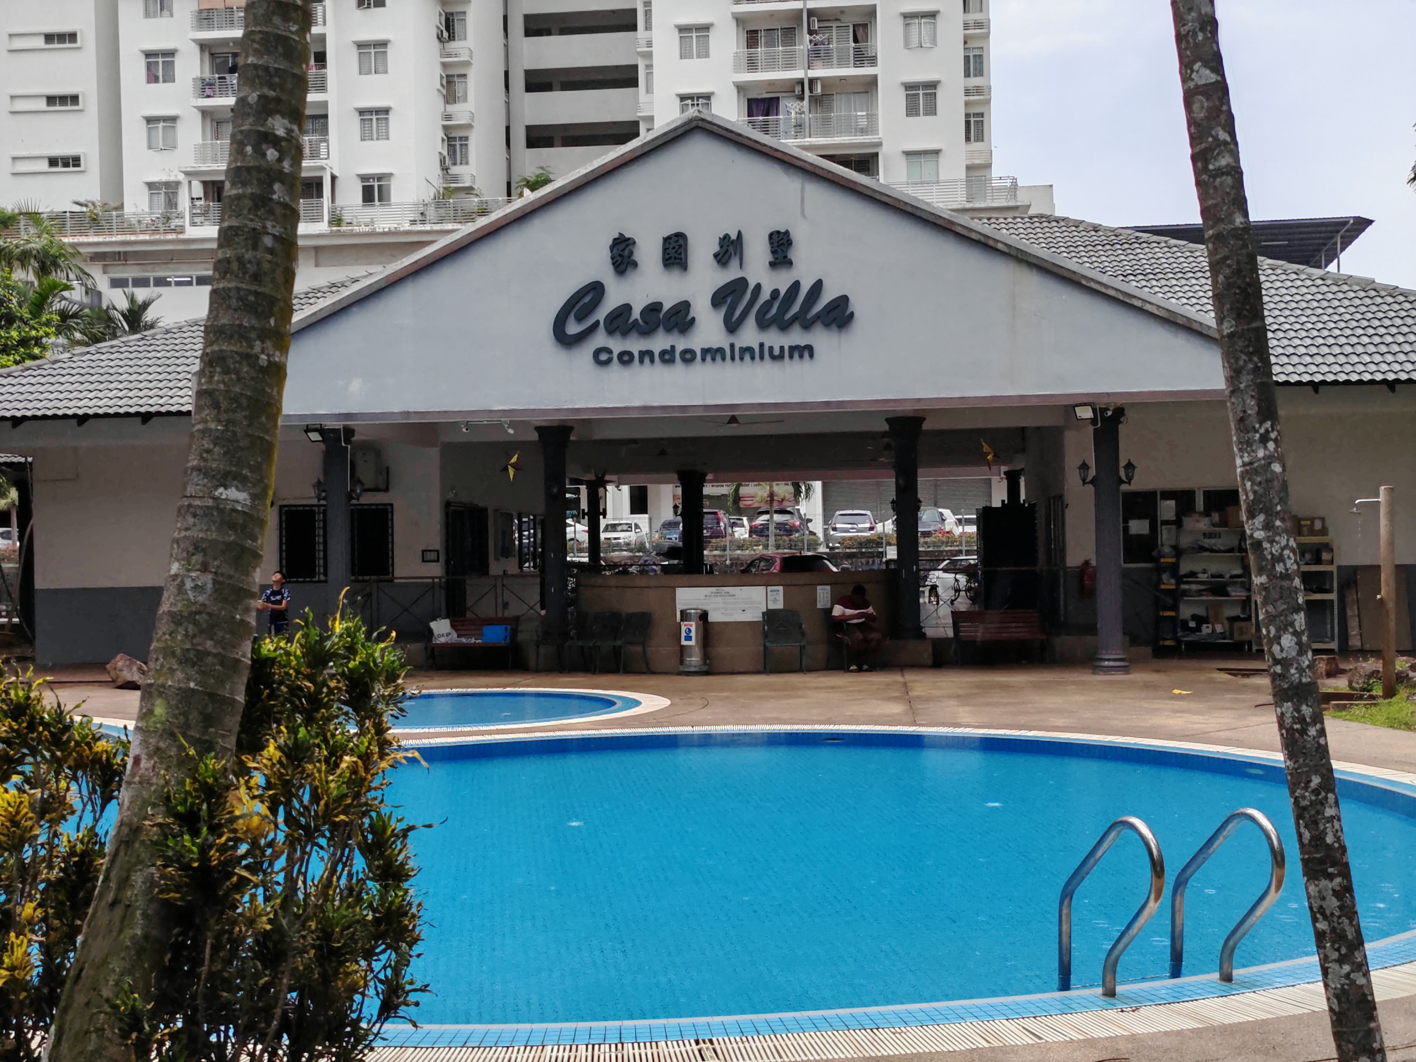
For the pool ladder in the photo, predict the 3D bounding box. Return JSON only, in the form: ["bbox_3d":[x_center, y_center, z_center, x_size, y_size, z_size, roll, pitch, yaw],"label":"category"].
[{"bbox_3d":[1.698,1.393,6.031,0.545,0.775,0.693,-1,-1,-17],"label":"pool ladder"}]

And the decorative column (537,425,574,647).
[{"bbox_3d":[-2.150,0.072,23.250,0.500,3.141,0.500,-1,-1,7],"label":"decorative column"}]

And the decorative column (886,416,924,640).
[{"bbox_3d":[2.772,-0.042,22.750,0.500,3.107,0.500,-1,-1,7],"label":"decorative column"}]

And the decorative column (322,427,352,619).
[{"bbox_3d":[-4.915,0.298,21.750,0.460,3.361,0.460,-1,-1,7],"label":"decorative column"}]

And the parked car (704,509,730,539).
[{"bbox_3d":[0.104,0.069,63.225,1.800,1.670,4.500,-1,-1,7],"label":"parked car"}]

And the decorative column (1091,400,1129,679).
[{"bbox_3d":[5.077,0.125,20.600,0.470,3.348,0.470,-1,-1,7],"label":"decorative column"}]

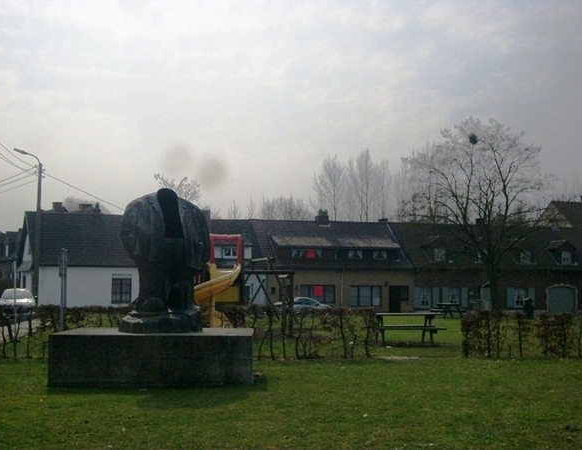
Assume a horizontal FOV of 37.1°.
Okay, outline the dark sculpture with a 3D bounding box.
[{"bbox_3d":[-2.022,0.565,13.800,1.450,2.270,1.200,1,-4,-15],"label":"dark sculpture"}]

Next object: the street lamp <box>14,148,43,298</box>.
[{"bbox_3d":[-13.646,0.362,44.800,1.500,8.700,0.350,2,-4,-20],"label":"street lamp"}]

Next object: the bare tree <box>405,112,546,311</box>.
[{"bbox_3d":[10.112,-0.411,47.500,8.000,11.100,7.600,0,-4,0],"label":"bare tree"}]

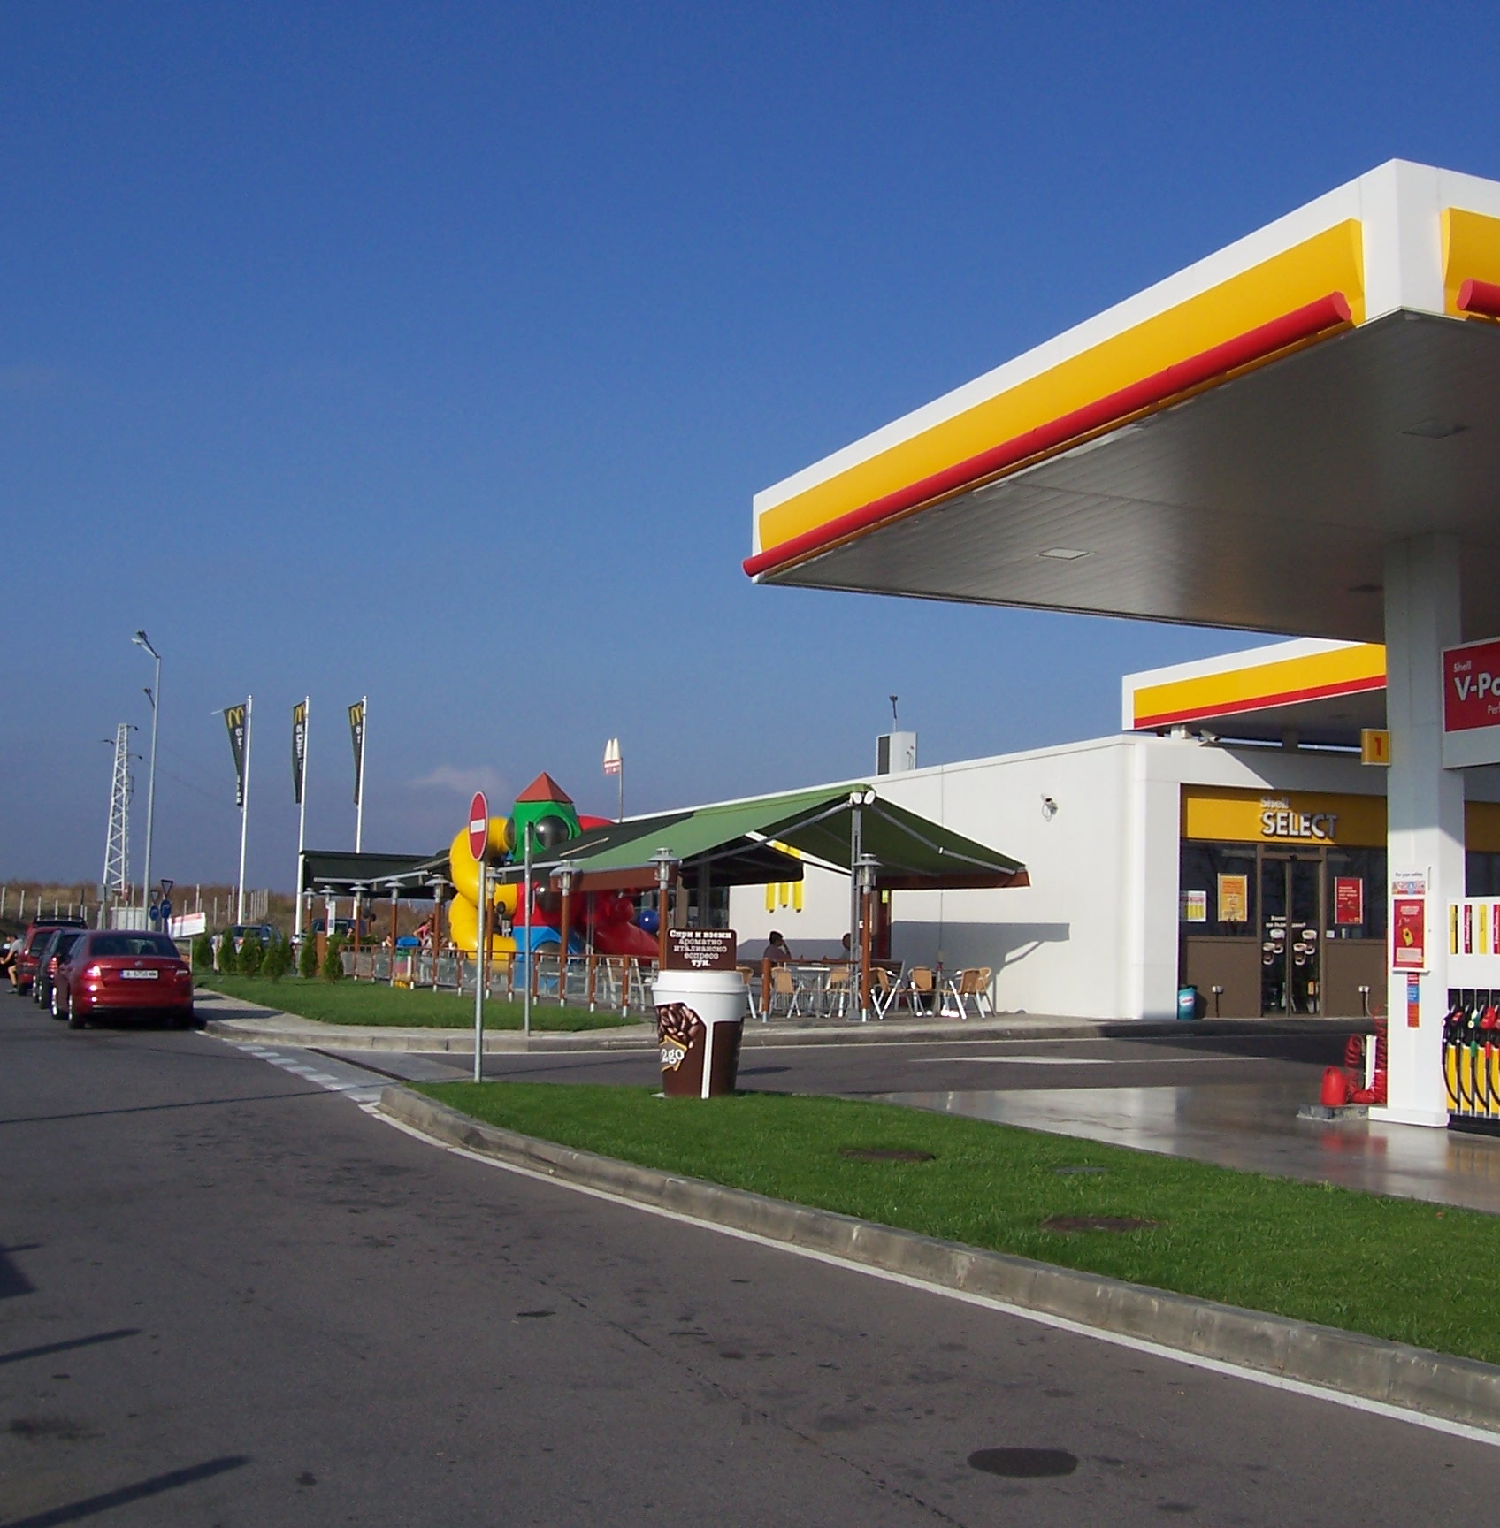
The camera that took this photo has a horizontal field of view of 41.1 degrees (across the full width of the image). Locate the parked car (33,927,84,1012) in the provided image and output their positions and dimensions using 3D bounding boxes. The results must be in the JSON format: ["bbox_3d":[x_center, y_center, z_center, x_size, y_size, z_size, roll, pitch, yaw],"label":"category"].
[{"bbox_3d":[-12.567,3.850,37.906,1.770,1.480,4.450,4,-6,-22],"label":"parked car"}]

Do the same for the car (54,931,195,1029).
[{"bbox_3d":[-9.792,3.361,31.285,1.790,1.470,4.600,4,-6,-22],"label":"car"}]

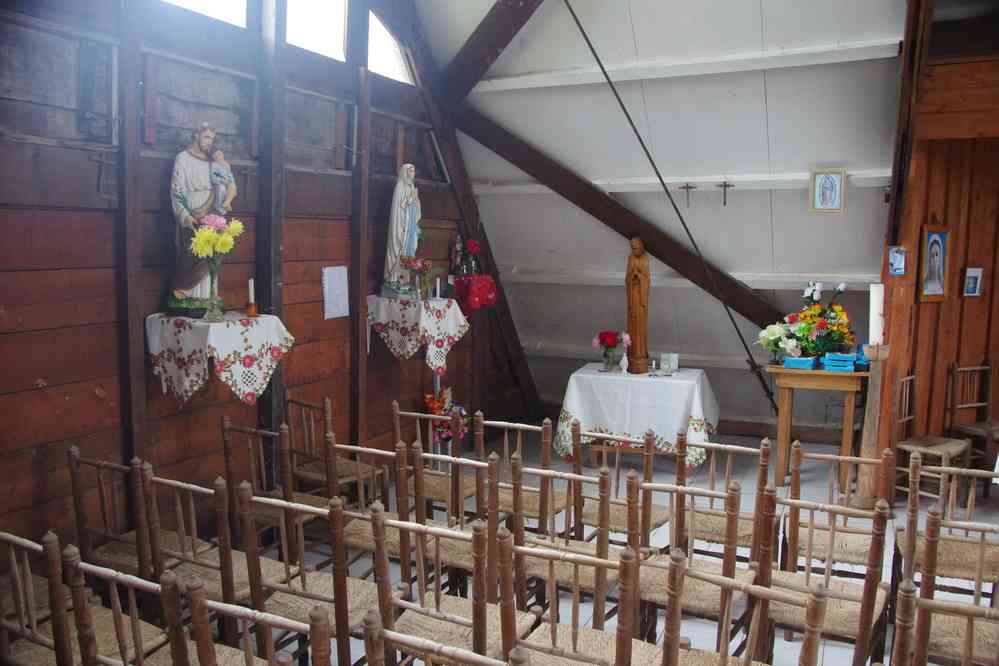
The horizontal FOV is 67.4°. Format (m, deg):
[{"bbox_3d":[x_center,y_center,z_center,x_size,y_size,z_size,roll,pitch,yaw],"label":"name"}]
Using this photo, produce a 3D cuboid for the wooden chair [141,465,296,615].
[{"bbox_3d":[-0.959,0.848,2.670,0.445,0.853,0.430,4,8,24],"label":"wooden chair"}]

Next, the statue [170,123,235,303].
[{"bbox_3d":[-1.288,-0.485,3.239,0.220,0.830,0.280,4,8,26],"label":"statue"}]

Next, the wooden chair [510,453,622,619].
[{"bbox_3d":[0.288,0.843,2.813,0.445,0.853,0.430,4,8,27],"label":"wooden chair"}]

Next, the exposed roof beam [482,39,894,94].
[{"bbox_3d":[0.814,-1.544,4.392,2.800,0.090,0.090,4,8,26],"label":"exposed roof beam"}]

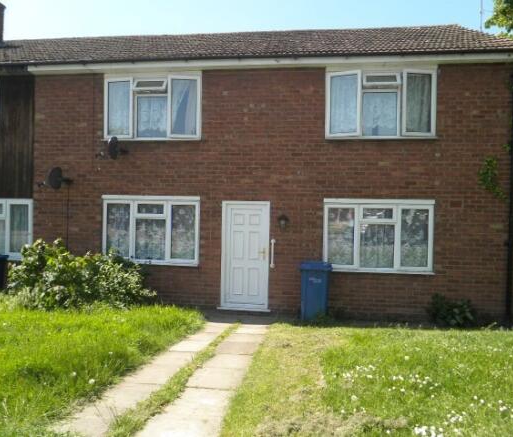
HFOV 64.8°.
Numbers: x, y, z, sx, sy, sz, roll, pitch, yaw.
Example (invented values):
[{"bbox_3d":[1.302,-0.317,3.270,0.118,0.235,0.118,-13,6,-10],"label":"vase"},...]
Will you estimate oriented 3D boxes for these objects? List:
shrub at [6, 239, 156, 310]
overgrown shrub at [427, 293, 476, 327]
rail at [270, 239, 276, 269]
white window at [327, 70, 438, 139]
[{"bbox_3d":[-3.128,0.980,7.413,2.450,1.220,1.300,1,1,7],"label":"shrub"},{"bbox_3d":[3.383,1.583,7.029,0.780,0.570,0.520,1,1,7],"label":"overgrown shrub"},{"bbox_3d":[0.311,0.662,7.594,0.087,0.554,0.080,1,1,7],"label":"rail"},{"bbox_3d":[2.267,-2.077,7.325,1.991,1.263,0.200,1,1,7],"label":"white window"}]

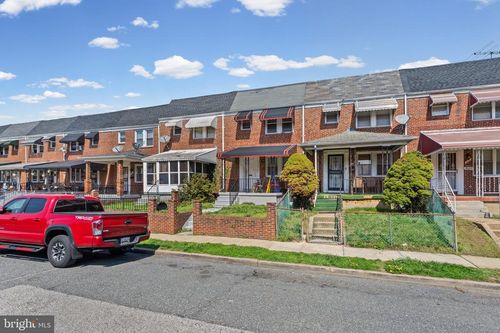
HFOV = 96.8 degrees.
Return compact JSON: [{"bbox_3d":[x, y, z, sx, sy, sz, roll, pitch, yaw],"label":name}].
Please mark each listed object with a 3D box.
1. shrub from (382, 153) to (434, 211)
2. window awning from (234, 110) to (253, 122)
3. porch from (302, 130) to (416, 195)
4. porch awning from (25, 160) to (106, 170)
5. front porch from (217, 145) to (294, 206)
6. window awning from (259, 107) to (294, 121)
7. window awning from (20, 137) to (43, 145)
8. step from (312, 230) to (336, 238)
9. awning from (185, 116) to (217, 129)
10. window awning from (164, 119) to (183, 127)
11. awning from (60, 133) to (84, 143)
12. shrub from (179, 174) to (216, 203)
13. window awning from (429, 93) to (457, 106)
[{"bbox_3d":[6.423,0.620,9.000,1.650,2.350,1.650,-1,-2,18],"label":"shrub"},{"bbox_3d":[-0.387,-3.189,13.978,0.857,0.760,0.850,-1,-3,18],"label":"window awning"},{"bbox_3d":[5.400,-0.260,11.750,5.050,3.500,2.300,-1,-1,19],"label":"porch"},{"bbox_3d":[-14.498,-0.155,17.581,5.000,0.850,2.450,-1,-2,18],"label":"porch awning"},{"bbox_3d":[0.480,0.420,13.150,4.500,3.400,2.500,-1,-1,19],"label":"front porch"},{"bbox_3d":[1.720,-3.250,13.680,1.980,0.870,0.850,-1,-1,19],"label":"window awning"},{"bbox_3d":[-19.991,-2.391,20.372,2.114,0.690,0.620,-1,-3,18],"label":"window awning"},{"bbox_3d":[2.450,2.220,7.300,0.800,0.180,0.320,-1,-1,19],"label":"step"},{"bbox_3d":[-3.240,-2.955,14.998,2.020,0.880,0.800,-1,-2,18],"label":"awning"},{"bbox_3d":[-5.550,-3.200,16.250,1.080,0.600,0.600,-1,-1,19],"label":"window awning"},{"bbox_3d":[-15.082,-2.459,18.822,2.086,0.750,0.580,-1,-3,18],"label":"awning"},{"bbox_3d":[-2.809,1.205,12.000,1.950,1.480,1.750,-1,-2,18],"label":"shrub"},{"bbox_3d":[9.800,-3.420,11.170,1.030,0.560,0.520,-1,-1,19],"label":"window awning"}]

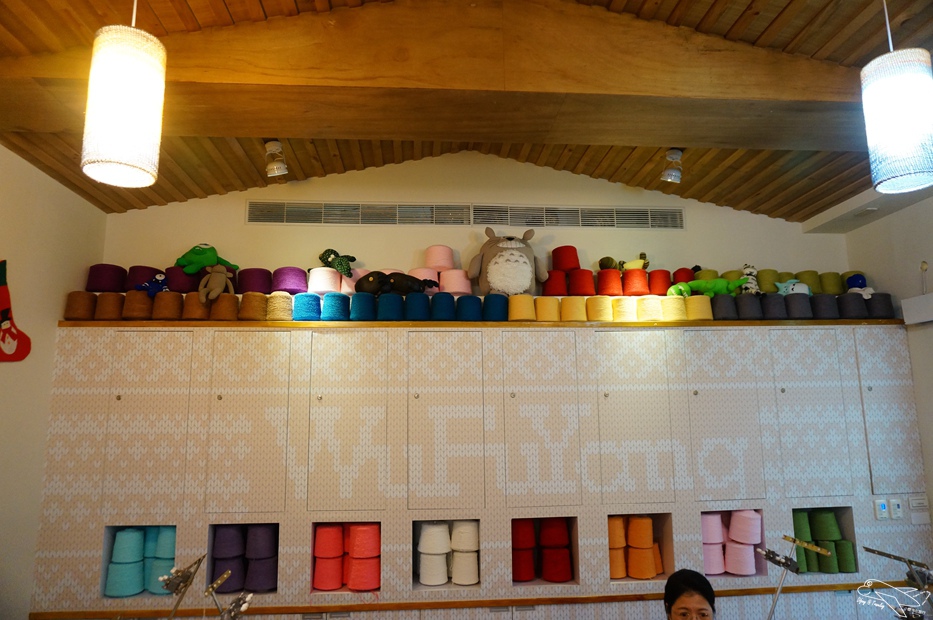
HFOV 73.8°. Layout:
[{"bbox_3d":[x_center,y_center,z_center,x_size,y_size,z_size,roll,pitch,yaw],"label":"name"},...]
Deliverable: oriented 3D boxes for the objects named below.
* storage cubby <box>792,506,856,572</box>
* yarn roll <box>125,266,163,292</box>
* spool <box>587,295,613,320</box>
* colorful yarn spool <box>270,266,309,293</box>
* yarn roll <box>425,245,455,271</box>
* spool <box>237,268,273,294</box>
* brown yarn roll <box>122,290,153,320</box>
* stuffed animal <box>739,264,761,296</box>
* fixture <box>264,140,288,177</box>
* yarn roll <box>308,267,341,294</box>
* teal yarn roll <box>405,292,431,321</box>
[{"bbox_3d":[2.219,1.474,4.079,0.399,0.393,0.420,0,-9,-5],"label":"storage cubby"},{"bbox_3d":[-1.984,-0.170,3.852,0.214,0.171,0.214,0,-9,-5],"label":"yarn roll"},{"bbox_3d":[0.823,-0.003,3.830,0.168,0.157,0.168,0,-8,-5],"label":"spool"},{"bbox_3d":[-1.116,-0.162,3.953,0.222,0.184,0.222,0,-10,-4],"label":"colorful yarn spool"},{"bbox_3d":[-0.170,-0.319,3.986,0.186,0.170,0.186,0,-8,-5],"label":"yarn roll"},{"bbox_3d":[-1.324,-0.164,3.903,0.203,0.168,0.203,0,-9,-5],"label":"spool"},{"bbox_3d":[-1.895,-0.017,3.589,0.169,0.170,0.169,0,-8,-5],"label":"brown yarn roll"},{"bbox_3d":[1.829,-0.185,3.988,0.148,0.219,0.120,0,-8,-5],"label":"stuffed animal"},{"bbox_3d":[-1.143,-0.913,3.756,0.137,0.220,0.143,0,-9,-5],"label":"fixture"},{"bbox_3d":[-0.937,-0.170,4.133,0.215,0.186,0.215,0,-9,-5],"label":"yarn roll"},{"bbox_3d":[-0.290,-0.008,3.742,0.154,0.174,0.154,0,-9,-5],"label":"teal yarn roll"}]

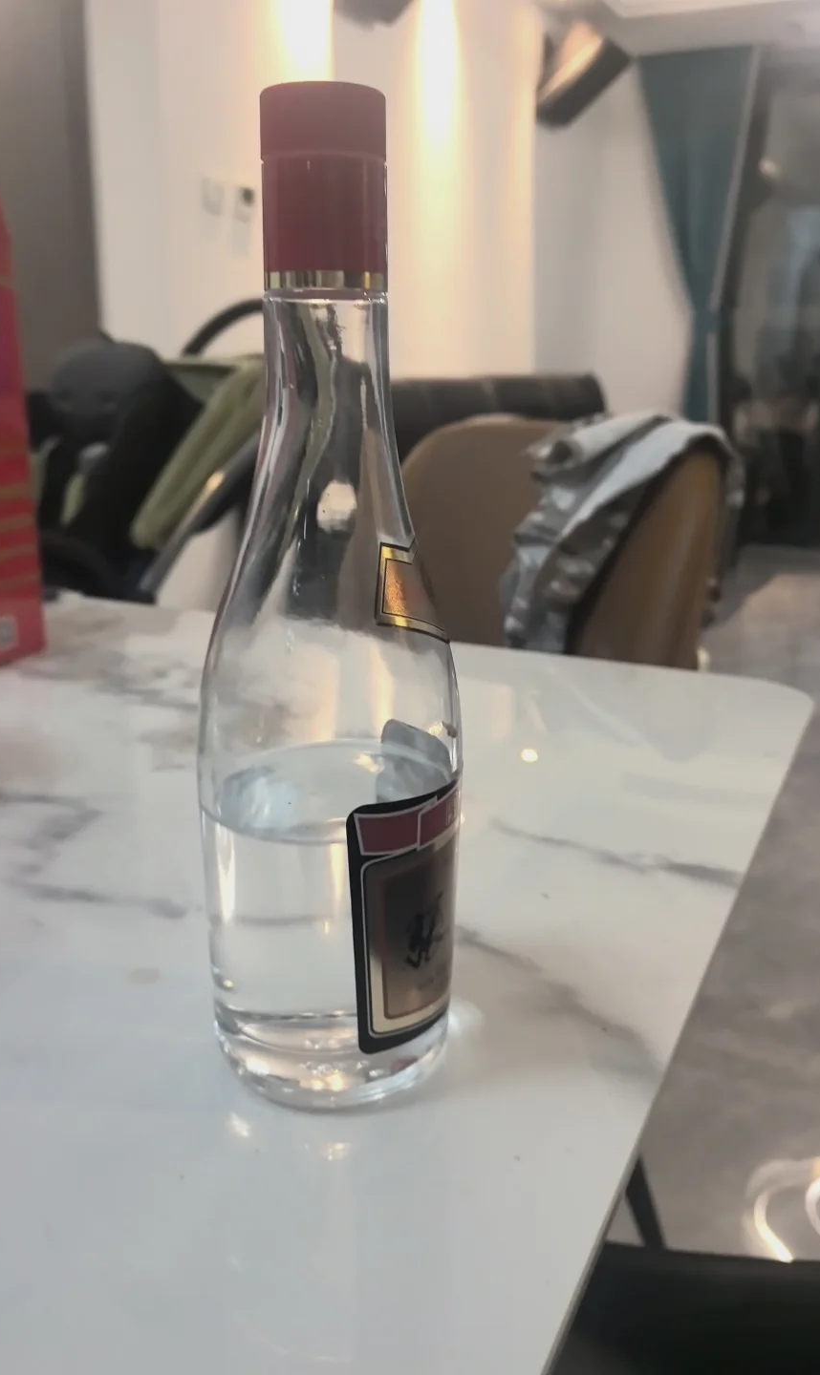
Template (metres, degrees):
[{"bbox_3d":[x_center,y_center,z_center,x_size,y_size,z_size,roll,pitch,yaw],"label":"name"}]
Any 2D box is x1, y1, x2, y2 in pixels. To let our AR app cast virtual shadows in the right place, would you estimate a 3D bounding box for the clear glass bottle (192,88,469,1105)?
[{"bbox_3d":[-0.023,-0.016,0.298,0.075,0.265,0.075,4,18,10],"label":"clear glass bottle"}]

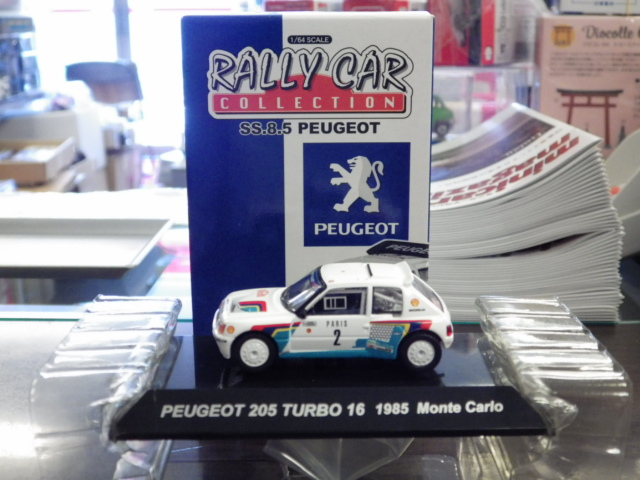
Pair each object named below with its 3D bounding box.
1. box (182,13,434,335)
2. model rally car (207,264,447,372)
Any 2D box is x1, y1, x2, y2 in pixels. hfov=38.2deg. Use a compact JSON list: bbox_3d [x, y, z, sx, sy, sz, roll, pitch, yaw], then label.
[{"bbox_3d":[-0.003,-0.015,0.274,0.067,0.101,0.037,0,15,0],"label":"box"},{"bbox_3d":[0.003,0.018,0.231,0.060,0.021,0.026,-1,15,-1],"label":"model rally car"}]

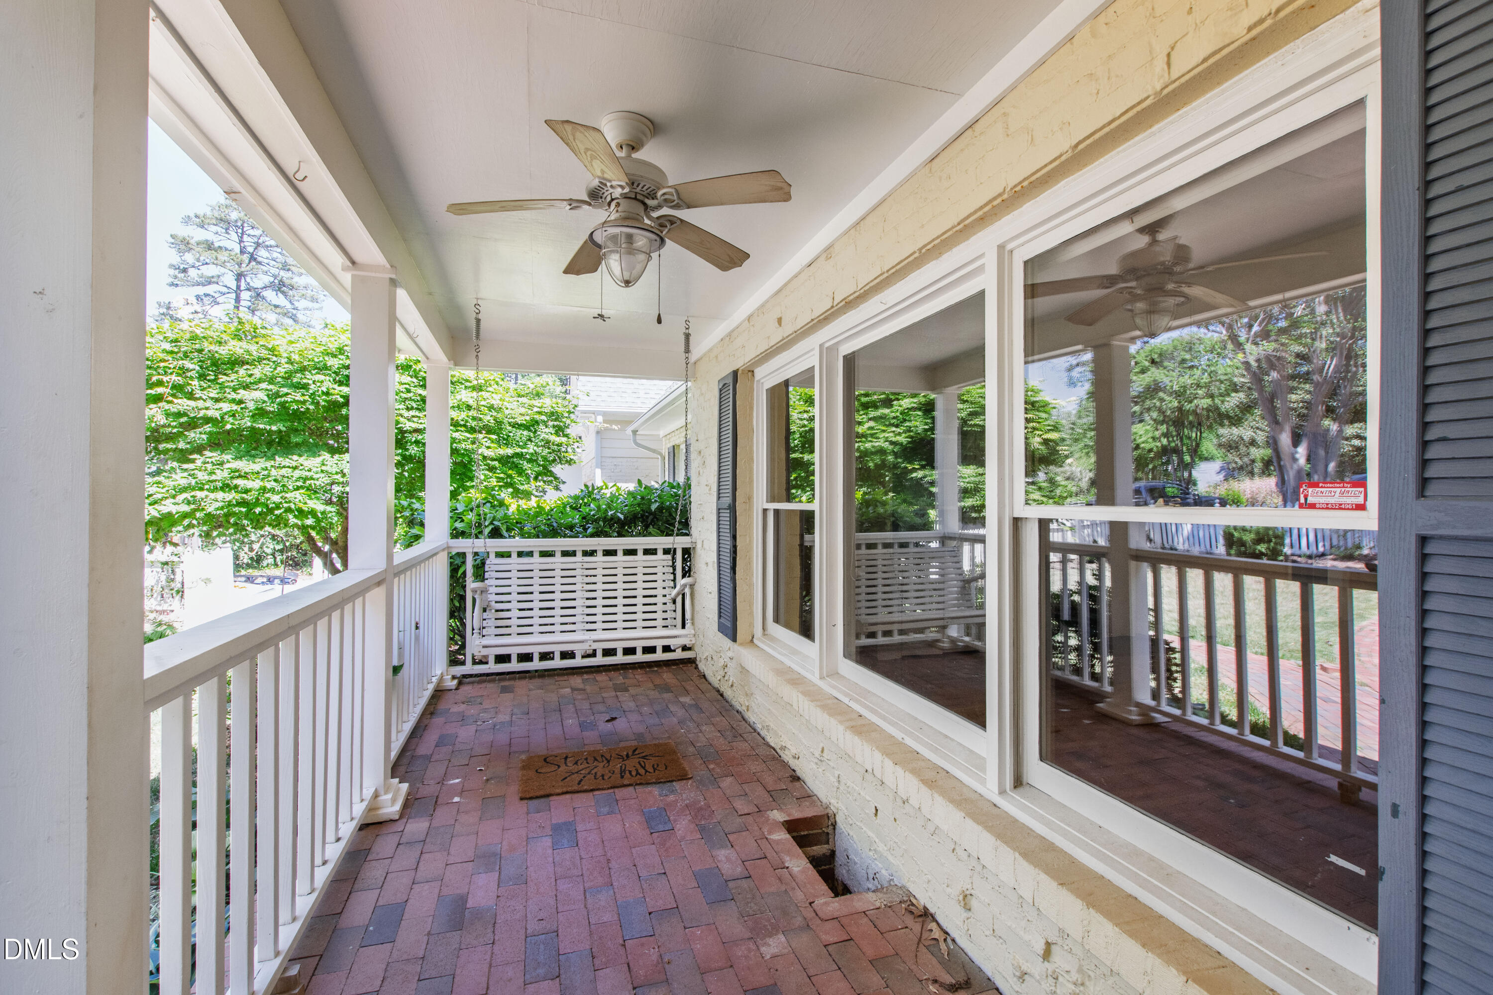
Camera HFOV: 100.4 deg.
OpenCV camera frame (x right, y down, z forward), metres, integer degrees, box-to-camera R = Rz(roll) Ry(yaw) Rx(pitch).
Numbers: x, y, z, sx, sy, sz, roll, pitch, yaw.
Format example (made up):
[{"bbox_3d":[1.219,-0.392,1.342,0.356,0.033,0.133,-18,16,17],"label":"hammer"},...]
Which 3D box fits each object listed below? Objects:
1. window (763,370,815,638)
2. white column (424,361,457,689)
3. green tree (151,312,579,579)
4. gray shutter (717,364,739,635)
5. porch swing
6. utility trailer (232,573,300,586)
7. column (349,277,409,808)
[{"bbox_3d":[0.274,0.057,3.464,0.100,1.550,0.820,0,0,-19],"label":"window"},{"bbox_3d":[-2.180,0.192,4.421,0.220,2.270,0.220,0,0,-19],"label":"white column"},{"bbox_3d":[-3.951,0.225,6.267,4.500,4.000,4.400,0,0,-19],"label":"green tree"},{"bbox_3d":[-0.122,0.053,4.010,0.035,1.670,0.330,0,0,-19],"label":"gray shutter"},{"bbox_3d":[-0.972,-0.107,3.861,1.300,2.060,0.600,0,0,-19],"label":"porch swing"},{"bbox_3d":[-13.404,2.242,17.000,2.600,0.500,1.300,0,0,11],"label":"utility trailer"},{"bbox_3d":[-1.575,0.184,2.631,0.220,2.270,0.220,0,0,-19],"label":"column"}]

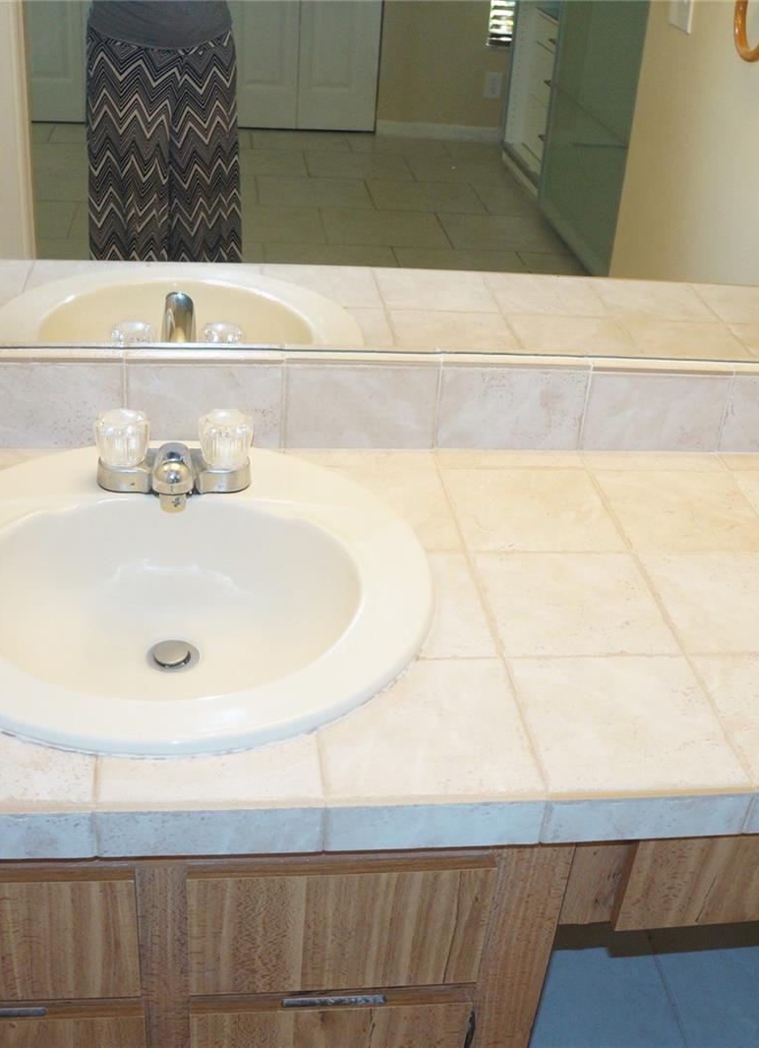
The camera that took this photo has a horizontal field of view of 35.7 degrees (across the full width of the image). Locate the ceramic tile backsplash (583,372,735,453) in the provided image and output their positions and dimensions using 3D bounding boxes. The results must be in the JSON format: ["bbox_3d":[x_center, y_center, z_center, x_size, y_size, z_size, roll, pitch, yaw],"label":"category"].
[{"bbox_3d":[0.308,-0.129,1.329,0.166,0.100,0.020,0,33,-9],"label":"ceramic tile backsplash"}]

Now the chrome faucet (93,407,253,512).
[{"bbox_3d":[-0.198,-0.054,1.139,0.154,0.074,0.138,0,33,-9],"label":"chrome faucet"}]

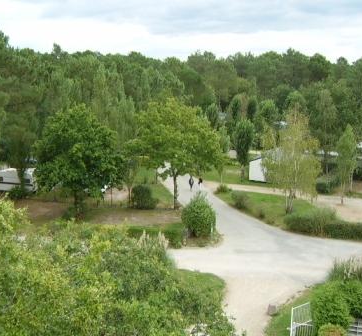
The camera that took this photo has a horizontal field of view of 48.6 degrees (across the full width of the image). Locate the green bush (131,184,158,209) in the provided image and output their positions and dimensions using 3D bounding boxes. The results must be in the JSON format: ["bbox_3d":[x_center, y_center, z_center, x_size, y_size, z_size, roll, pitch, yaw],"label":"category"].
[{"bbox_3d":[-3.274,2.478,35.978,2.332,1.941,2.332,0,8,0],"label":"green bush"}]

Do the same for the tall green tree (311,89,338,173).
[{"bbox_3d":[15.891,-3.281,44.443,2.879,10.852,2.879,0,8,0],"label":"tall green tree"}]

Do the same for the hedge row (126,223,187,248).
[{"bbox_3d":[-1.871,5.088,29.933,4.400,1.400,1.300,0,12,0],"label":"hedge row"}]

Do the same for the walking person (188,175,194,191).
[{"bbox_3d":[1.122,1.761,44.816,0.550,1.720,0.400,-3,12,-13],"label":"walking person"}]

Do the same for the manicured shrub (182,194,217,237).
[{"bbox_3d":[1.254,3.156,27.944,2.300,2.958,2.300,0,8,0],"label":"manicured shrub"}]

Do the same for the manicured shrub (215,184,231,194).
[{"bbox_3d":[4.765,2.224,44.971,1.700,0.750,1.400,0,12,0],"label":"manicured shrub"}]

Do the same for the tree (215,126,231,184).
[{"bbox_3d":[5.020,-1.402,47.240,1.900,6.900,1.900,0,12,0],"label":"tree"}]

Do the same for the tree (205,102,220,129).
[{"bbox_3d":[5.492,-6.908,69.056,2.500,8.600,2.500,0,12,0],"label":"tree"}]

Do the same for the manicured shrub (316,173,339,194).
[{"bbox_3d":[15.720,1.720,42.932,1.800,1.400,4.300,4,9,26],"label":"manicured shrub"}]

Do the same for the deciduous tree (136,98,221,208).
[{"bbox_3d":[-0.215,-1.133,34.590,7.412,9.494,7.412,0,8,0],"label":"deciduous tree"}]

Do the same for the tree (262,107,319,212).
[{"bbox_3d":[9.215,-0.589,33.620,4.775,8.700,4.775,0,8,0],"label":"tree"}]

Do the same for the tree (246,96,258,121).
[{"bbox_3d":[10.166,-5.042,57.887,2.019,10.390,2.019,0,8,0],"label":"tree"}]

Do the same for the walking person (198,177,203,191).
[{"bbox_3d":[2.195,1.745,44.987,0.500,1.680,0.400,-3,12,-13],"label":"walking person"}]

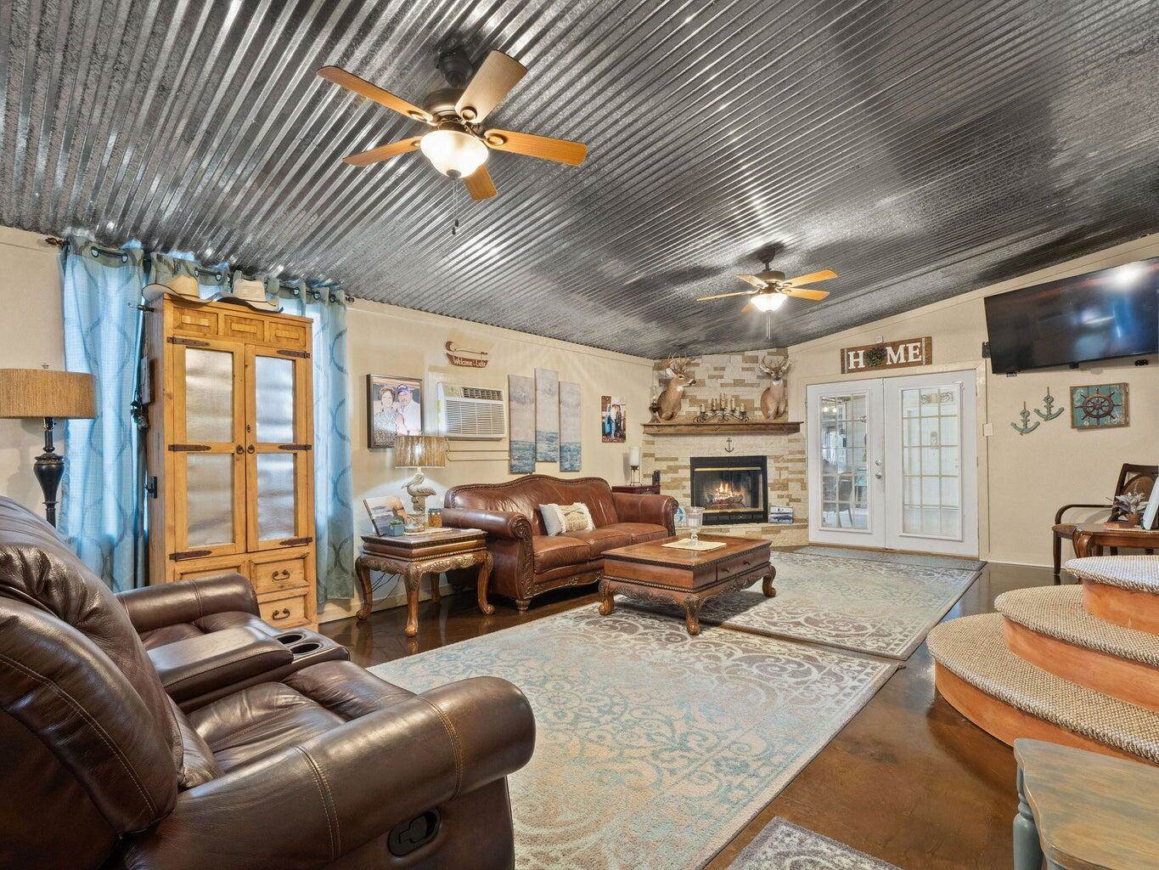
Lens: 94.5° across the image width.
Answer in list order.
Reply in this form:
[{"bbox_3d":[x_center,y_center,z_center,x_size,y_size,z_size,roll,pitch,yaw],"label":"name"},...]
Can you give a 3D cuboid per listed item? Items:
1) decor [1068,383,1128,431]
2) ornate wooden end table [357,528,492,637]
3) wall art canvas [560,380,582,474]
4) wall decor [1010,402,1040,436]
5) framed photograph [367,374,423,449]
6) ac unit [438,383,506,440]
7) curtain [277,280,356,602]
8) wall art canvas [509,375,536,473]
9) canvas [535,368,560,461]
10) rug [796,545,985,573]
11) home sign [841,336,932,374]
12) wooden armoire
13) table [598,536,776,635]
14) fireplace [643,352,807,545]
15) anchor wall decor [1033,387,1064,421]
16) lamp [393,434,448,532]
[{"bbox_3d":[4.807,-0.261,4.956,0.379,0.392,0.040,-2,-1,39],"label":"decor"},{"bbox_3d":[-1.141,1.023,3.915,0.670,0.620,0.670,-2,-1,39],"label":"ornate wooden end table"},{"bbox_3d":[-0.102,-0.081,5.676,0.033,0.932,0.305,-3,-3,45],"label":"wall art canvas"},{"bbox_3d":[4.404,-0.161,5.292,0.223,0.330,0.030,-2,-1,39],"label":"wall decor"},{"bbox_3d":[-1.431,-0.173,4.185,0.050,0.540,0.440,-2,-1,39],"label":"framed photograph"},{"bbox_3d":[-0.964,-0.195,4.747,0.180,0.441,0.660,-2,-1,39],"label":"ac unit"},{"bbox_3d":[-1.797,0.059,3.628,0.120,2.124,0.467,-2,-1,39],"label":"curtain"},{"bbox_3d":[-0.562,-0.097,5.210,0.033,0.926,0.302,-3,-3,45],"label":"wall art canvas"},{"bbox_3d":[-0.343,-0.198,5.530,0.030,0.955,0.339,-2,-1,39],"label":"canvas"},{"bbox_3d":[3.393,1.361,5.991,1.790,0.012,0.540,-3,-3,38],"label":"rug"},{"bbox_3d":[3.635,-0.936,6.377,0.947,0.312,0.030,-3,-3,38],"label":"home sign"},{"bbox_3d":[-2.052,0.319,3.182,0.520,2.020,0.740,-3,-3,44],"label":"wooden armoire"},{"bbox_3d":[0.867,1.097,4.145,0.760,0.460,1.260,-3,-3,45],"label":"table"},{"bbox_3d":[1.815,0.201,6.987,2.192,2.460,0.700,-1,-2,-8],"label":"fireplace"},{"bbox_3d":[4.540,-0.297,5.182,0.219,0.323,0.030,-2,-1,39],"label":"anchor wall decor"},{"bbox_3d":[-1.216,0.361,4.112,0.410,0.710,0.410,-3,-3,45],"label":"lamp"}]

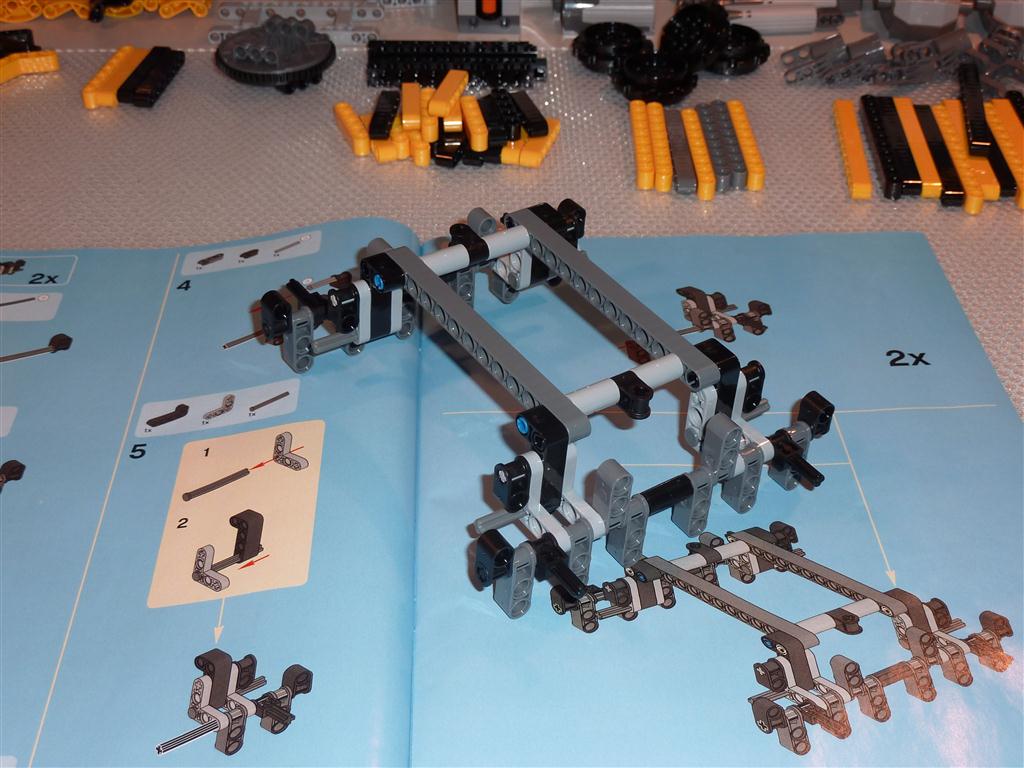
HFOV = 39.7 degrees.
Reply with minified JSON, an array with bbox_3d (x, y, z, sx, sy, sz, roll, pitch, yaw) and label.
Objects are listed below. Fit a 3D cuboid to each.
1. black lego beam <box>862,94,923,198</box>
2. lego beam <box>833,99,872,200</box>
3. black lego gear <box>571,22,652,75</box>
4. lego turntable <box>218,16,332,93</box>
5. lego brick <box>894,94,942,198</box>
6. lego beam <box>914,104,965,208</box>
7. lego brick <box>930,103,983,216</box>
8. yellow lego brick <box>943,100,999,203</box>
[{"bbox_3d":[0.169,-0.107,0.634,0.015,0.008,0.089,2,37,4],"label":"black lego beam"},{"bbox_3d":[0.152,-0.106,0.634,0.008,0.007,0.088,2,37,5],"label":"lego beam"},{"bbox_3d":[0.049,-0.166,0.702,0.040,0.015,0.040,-1,37,0],"label":"black lego gear"},{"bbox_3d":[-0.115,-0.161,0.688,0.059,0.024,0.059,-1,37,1],"label":"lego turntable"},{"bbox_3d":[0.180,-0.106,0.633,0.008,0.007,0.088,2,37,4],"label":"lego brick"},{"bbox_3d":[0.187,-0.102,0.627,0.008,0.007,0.088,2,37,4],"label":"lego beam"},{"bbox_3d":[0.195,-0.100,0.625,0.007,0.008,0.088,2,37,4],"label":"lego brick"},{"bbox_3d":[0.203,-0.106,0.632,0.008,0.007,0.088,1,37,3],"label":"yellow lego brick"}]

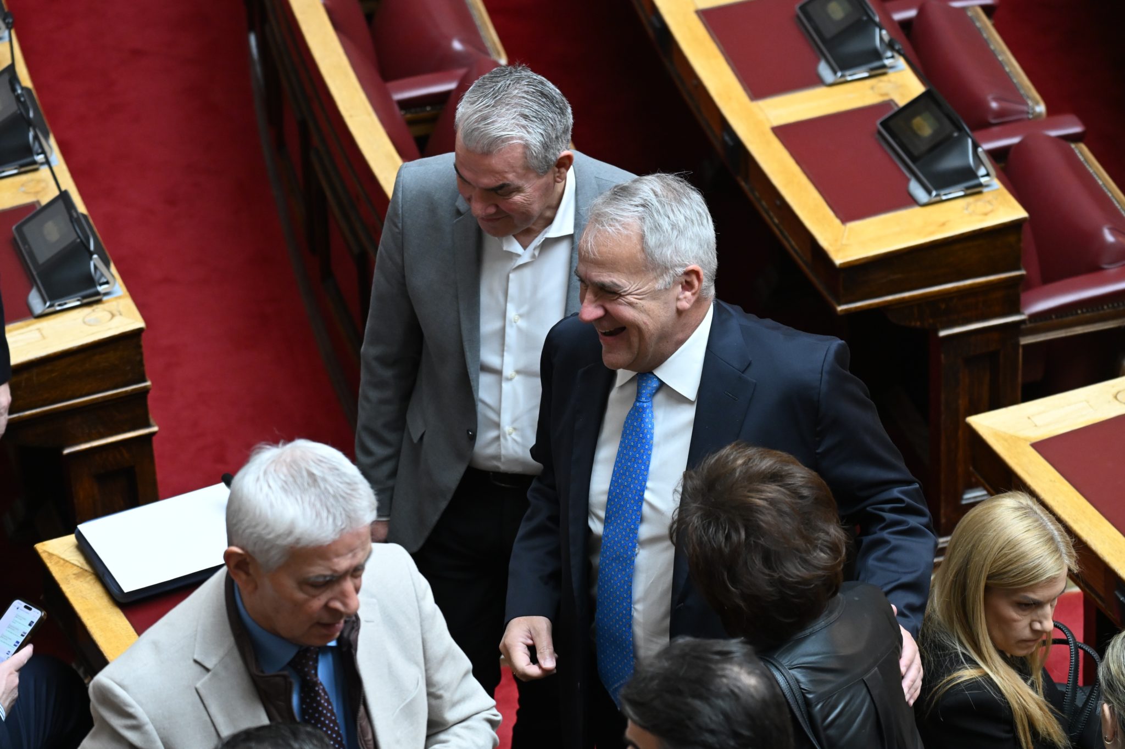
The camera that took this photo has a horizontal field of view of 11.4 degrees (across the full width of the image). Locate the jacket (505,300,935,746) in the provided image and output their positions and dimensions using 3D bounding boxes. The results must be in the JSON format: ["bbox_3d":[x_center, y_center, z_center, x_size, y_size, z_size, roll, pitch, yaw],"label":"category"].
[{"bbox_3d":[0.261,0.212,8.663,0.680,0.780,0.460,13,38,21],"label":"jacket"}]

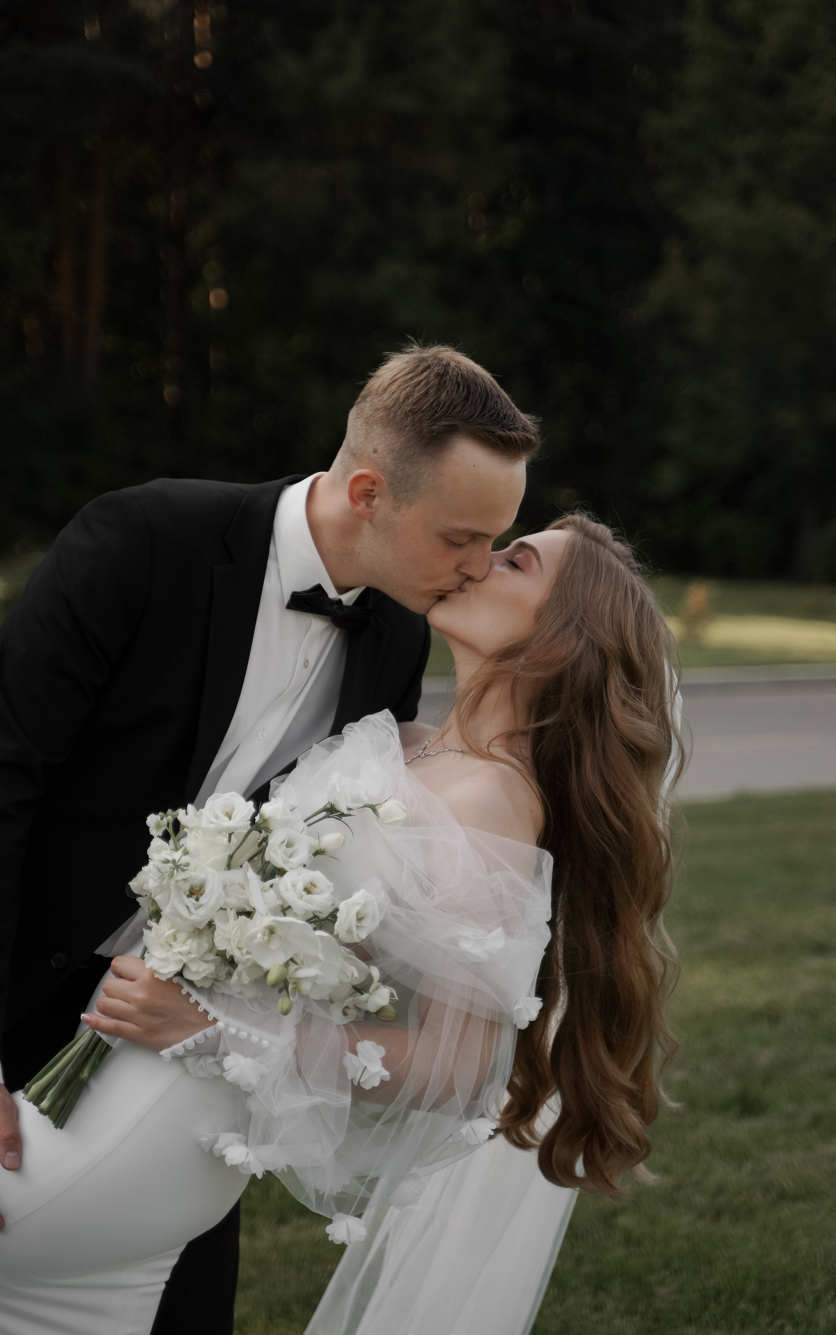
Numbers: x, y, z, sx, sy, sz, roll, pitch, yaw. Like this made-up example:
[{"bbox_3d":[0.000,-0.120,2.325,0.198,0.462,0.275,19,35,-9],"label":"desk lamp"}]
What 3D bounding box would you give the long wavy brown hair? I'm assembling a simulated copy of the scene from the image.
[{"bbox_3d":[0.169,0.207,2.830,0.240,0.750,0.250,-1,4,-9],"label":"long wavy brown hair"}]

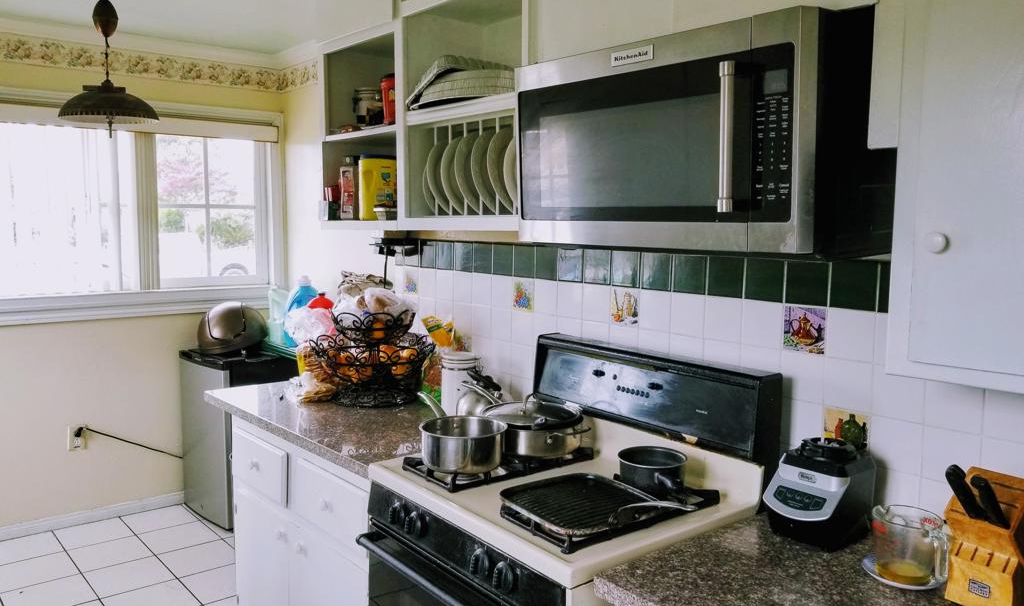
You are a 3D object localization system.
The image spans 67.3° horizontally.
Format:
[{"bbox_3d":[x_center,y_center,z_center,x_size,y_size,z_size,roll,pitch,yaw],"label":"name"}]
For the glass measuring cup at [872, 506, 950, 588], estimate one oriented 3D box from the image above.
[{"bbox_3d":[0.738,0.453,1.425,0.108,0.110,0.138,-4,8,-40],"label":"glass measuring cup"}]

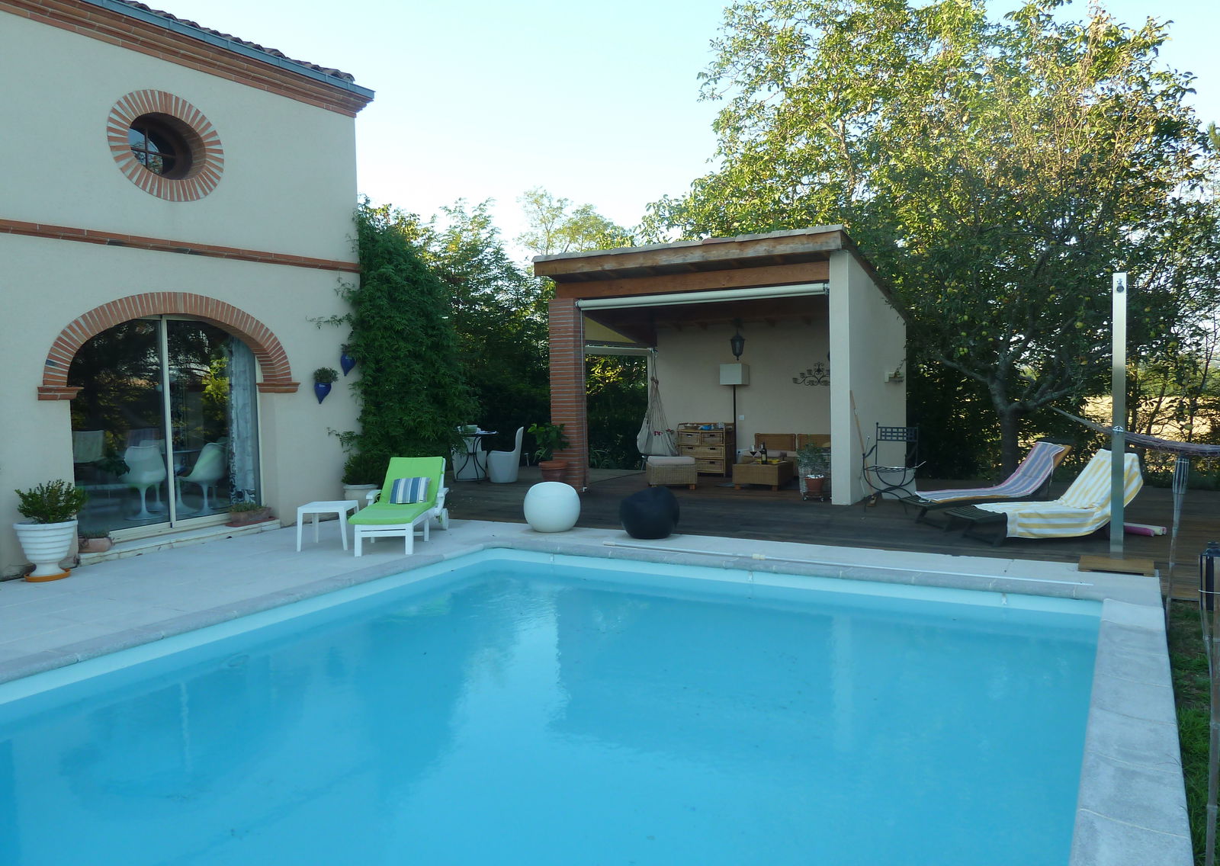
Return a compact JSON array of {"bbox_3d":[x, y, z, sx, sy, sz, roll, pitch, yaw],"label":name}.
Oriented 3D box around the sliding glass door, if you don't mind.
[{"bbox_3d":[-4.485,-0.090,8.953,0.100,2.201,2.081,1,4,33],"label":"sliding glass door"}]

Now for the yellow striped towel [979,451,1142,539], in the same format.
[{"bbox_3d":[4.502,0.617,8.910,1.550,0.790,0.620,-2,4,-11],"label":"yellow striped towel"}]

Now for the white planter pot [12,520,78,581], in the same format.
[{"bbox_3d":[-4.634,0.970,7.255,0.450,0.450,0.450,-2,4,0],"label":"white planter pot"}]

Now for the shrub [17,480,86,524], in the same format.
[{"bbox_3d":[-4.583,0.591,7.219,0.470,0.380,0.490,0,4,31],"label":"shrub"}]

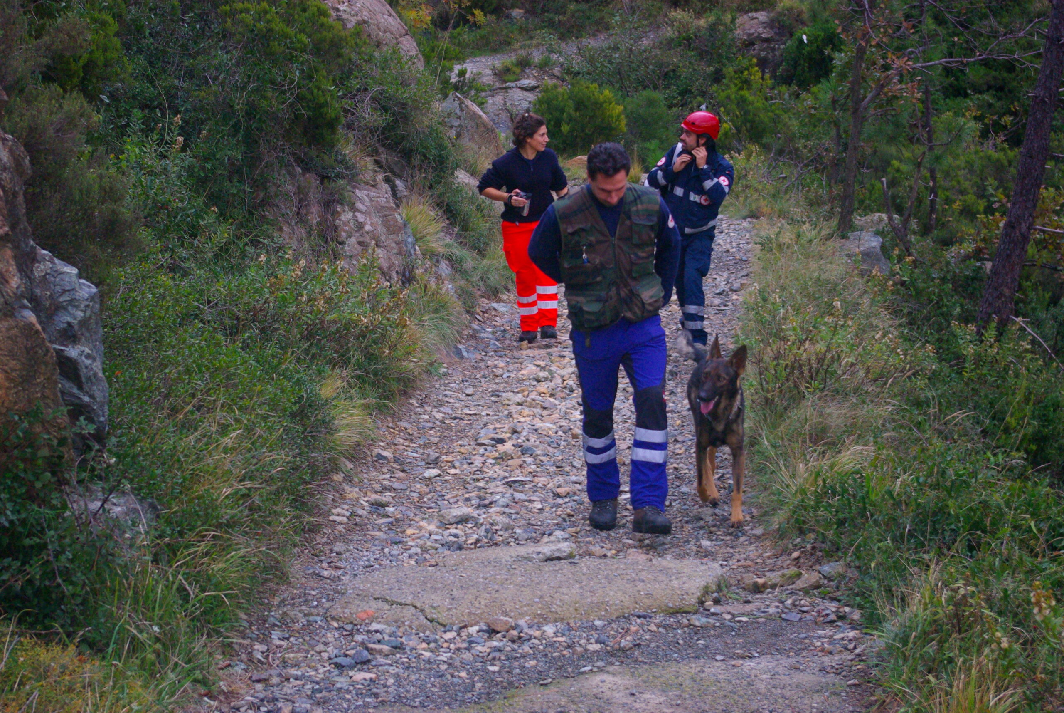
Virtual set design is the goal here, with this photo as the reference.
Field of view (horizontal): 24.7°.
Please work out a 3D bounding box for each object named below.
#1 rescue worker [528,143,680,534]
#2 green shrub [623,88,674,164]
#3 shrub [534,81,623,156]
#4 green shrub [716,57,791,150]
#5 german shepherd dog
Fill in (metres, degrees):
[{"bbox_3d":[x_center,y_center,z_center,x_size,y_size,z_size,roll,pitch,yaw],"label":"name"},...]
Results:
[{"bbox_3d":[0.324,-0.081,10.800,0.670,1.730,0.500,0,0,-5],"label":"rescue worker"},{"bbox_3d":[1.600,-3.098,33.000,0.800,1.050,0.800,0,0,0],"label":"green shrub"},{"bbox_3d":[0.619,-3.146,32.000,1.230,1.020,1.100,0,0,0],"label":"shrub"},{"bbox_3d":[2.922,-3.311,32.000,1.000,1.250,1.000,0,0,0],"label":"green shrub"},{"bbox_3d":[0.845,0.330,11.300,0.320,0.860,1.100,0,0,-7],"label":"german shepherd dog"}]

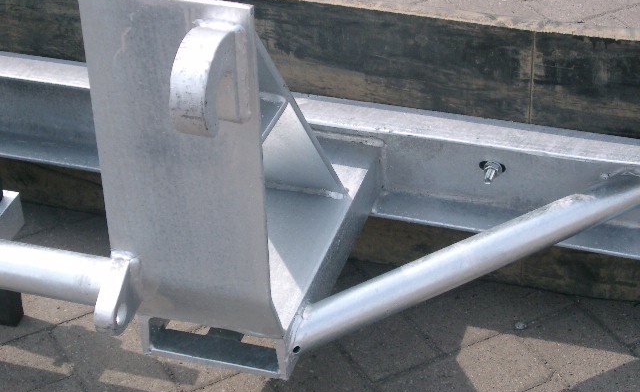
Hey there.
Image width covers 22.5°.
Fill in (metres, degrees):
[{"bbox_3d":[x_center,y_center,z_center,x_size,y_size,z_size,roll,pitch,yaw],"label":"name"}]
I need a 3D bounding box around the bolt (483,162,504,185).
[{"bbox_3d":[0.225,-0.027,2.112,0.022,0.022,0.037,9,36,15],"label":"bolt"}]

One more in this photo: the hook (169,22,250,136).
[{"bbox_3d":[-0.111,-0.100,1.577,0.052,0.115,0.089,9,36,15],"label":"hook"}]

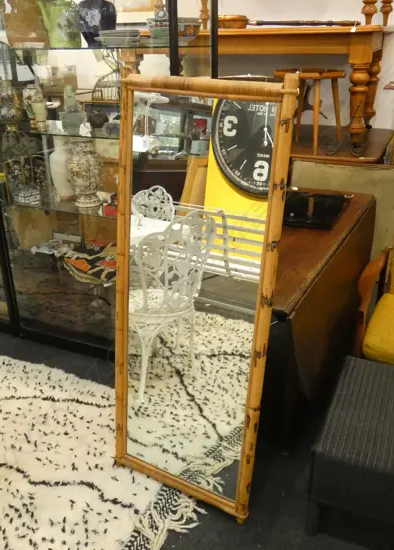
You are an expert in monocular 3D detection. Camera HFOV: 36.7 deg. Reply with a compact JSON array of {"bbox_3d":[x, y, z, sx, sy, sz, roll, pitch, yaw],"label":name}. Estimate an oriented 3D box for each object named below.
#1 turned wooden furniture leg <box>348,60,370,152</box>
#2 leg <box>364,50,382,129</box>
[{"bbox_3d":[1.067,-1.116,3.937,0.132,0.575,0.132,7,24,19],"label":"turned wooden furniture leg"},{"bbox_3d":[1.380,-1.472,4.717,0.132,0.615,0.132,7,24,19],"label":"leg"}]

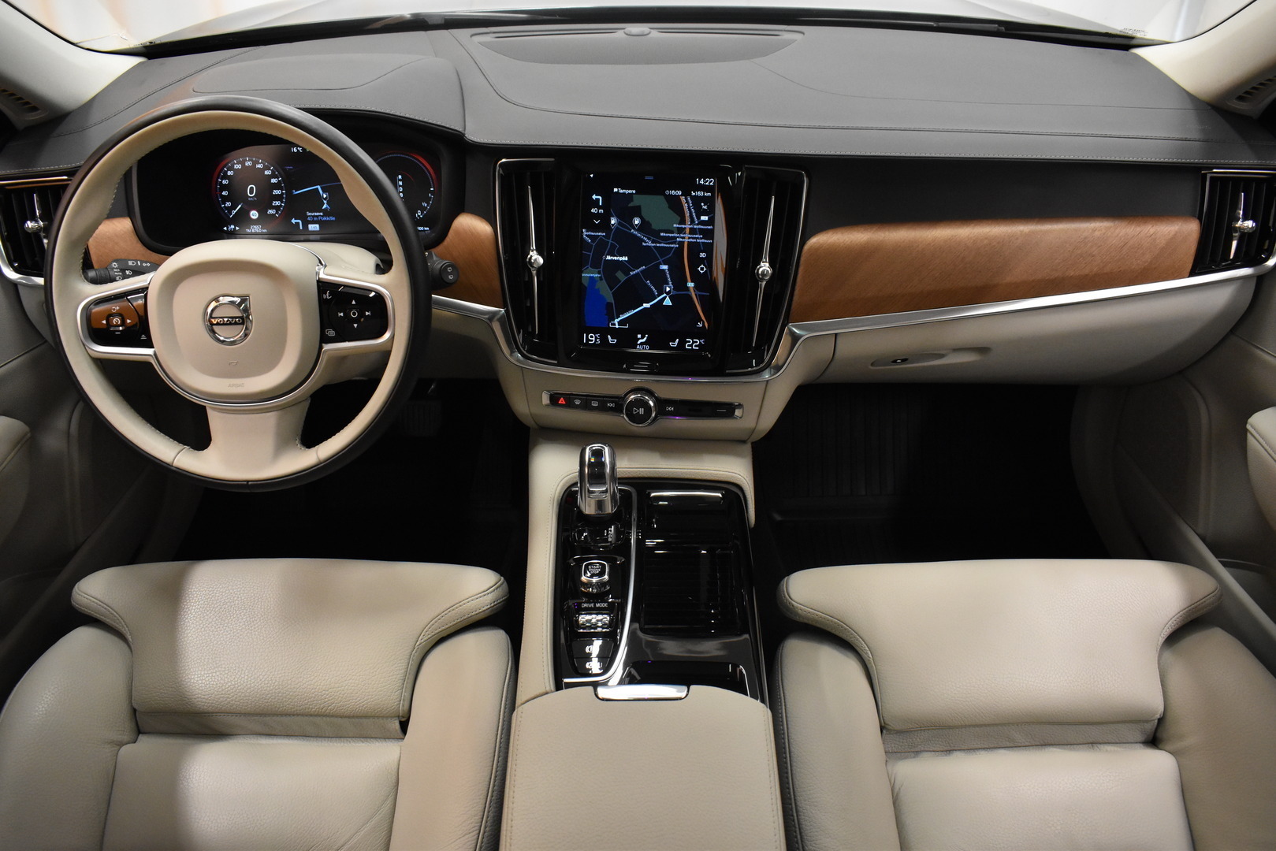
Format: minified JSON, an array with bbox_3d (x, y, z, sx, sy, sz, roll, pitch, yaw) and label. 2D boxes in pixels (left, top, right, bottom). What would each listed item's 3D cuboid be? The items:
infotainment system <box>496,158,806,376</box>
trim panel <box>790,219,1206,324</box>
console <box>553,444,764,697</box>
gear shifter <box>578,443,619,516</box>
[{"bbox_3d":[0.015,-0.168,1.004,0.310,0.220,0.080,4,21,5],"label":"infotainment system"},{"bbox_3d":[0.372,-0.164,1.021,0.425,0.105,0.050,0,25,0],"label":"trim panel"},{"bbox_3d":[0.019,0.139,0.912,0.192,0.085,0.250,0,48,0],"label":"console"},{"bbox_3d":[-0.038,0.053,0.925,0.038,0.067,0.042,0,38,0],"label":"gear shifter"}]

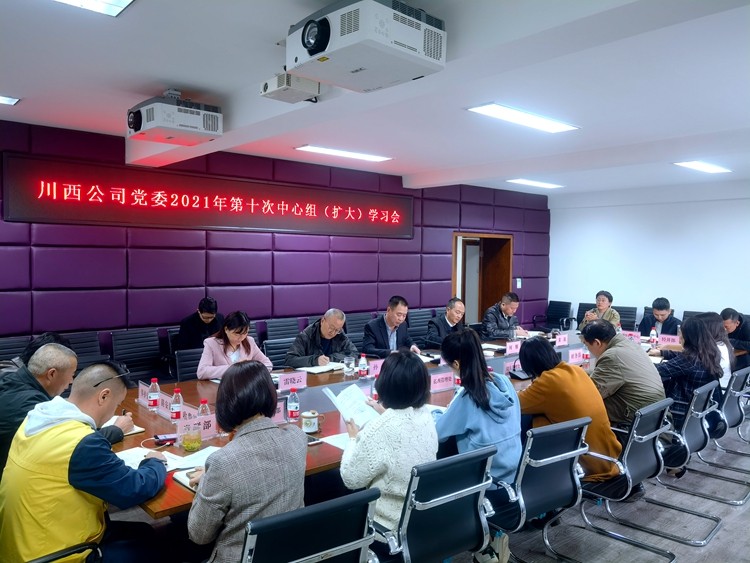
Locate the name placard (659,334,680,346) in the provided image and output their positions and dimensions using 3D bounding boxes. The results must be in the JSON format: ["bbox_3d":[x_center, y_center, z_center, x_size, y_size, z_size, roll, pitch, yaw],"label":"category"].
[{"bbox_3d":[3.051,0.623,6.038,0.060,0.110,0.220,-1,3,-41],"label":"name placard"}]

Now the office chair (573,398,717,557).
[{"bbox_3d":[1.305,1.075,3.296,0.530,0.890,0.600,-1,3,-41],"label":"office chair"}]

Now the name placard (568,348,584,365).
[{"bbox_3d":[1.745,0.648,5.041,0.220,0.110,0.060,-1,3,-41],"label":"name placard"}]

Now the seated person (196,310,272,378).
[{"bbox_3d":[-1.073,0.830,4.498,0.540,1.220,0.760,-1,3,-41],"label":"seated person"}]

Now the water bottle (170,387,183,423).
[{"bbox_3d":[-1.106,0.692,3.274,0.060,0.190,0.060,-1,3,-40],"label":"water bottle"}]

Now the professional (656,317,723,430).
[{"bbox_3d":[2.224,0.867,4.427,0.500,1.230,0.800,-1,3,-41],"label":"professional"}]

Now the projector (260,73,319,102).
[{"bbox_3d":[-0.465,-1.061,3.207,0.217,0.086,0.261,-1,3,-41],"label":"projector"}]

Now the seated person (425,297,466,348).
[{"bbox_3d":[0.795,0.807,6.443,0.560,1.260,0.780,-1,3,-40],"label":"seated person"}]

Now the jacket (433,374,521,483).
[{"bbox_3d":[0.558,0.746,3.016,0.480,0.570,0.500,-1,3,-41],"label":"jacket"}]

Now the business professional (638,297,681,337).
[{"bbox_3d":[3.340,0.788,6.927,0.780,1.210,0.550,-1,3,-41],"label":"business professional"}]

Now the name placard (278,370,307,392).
[{"bbox_3d":[-0.542,0.664,3.889,0.220,0.108,0.045,-1,3,-41],"label":"name placard"}]

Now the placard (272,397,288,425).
[{"bbox_3d":[-0.554,0.690,3.054,0.215,0.128,0.050,-1,3,-41],"label":"placard"}]

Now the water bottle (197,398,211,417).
[{"bbox_3d":[-0.885,0.706,3.038,0.060,0.190,0.060,-1,3,-40],"label":"water bottle"}]

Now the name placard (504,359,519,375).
[{"bbox_3d":[1.117,0.702,4.744,0.210,0.115,0.060,-1,3,-40],"label":"name placard"}]

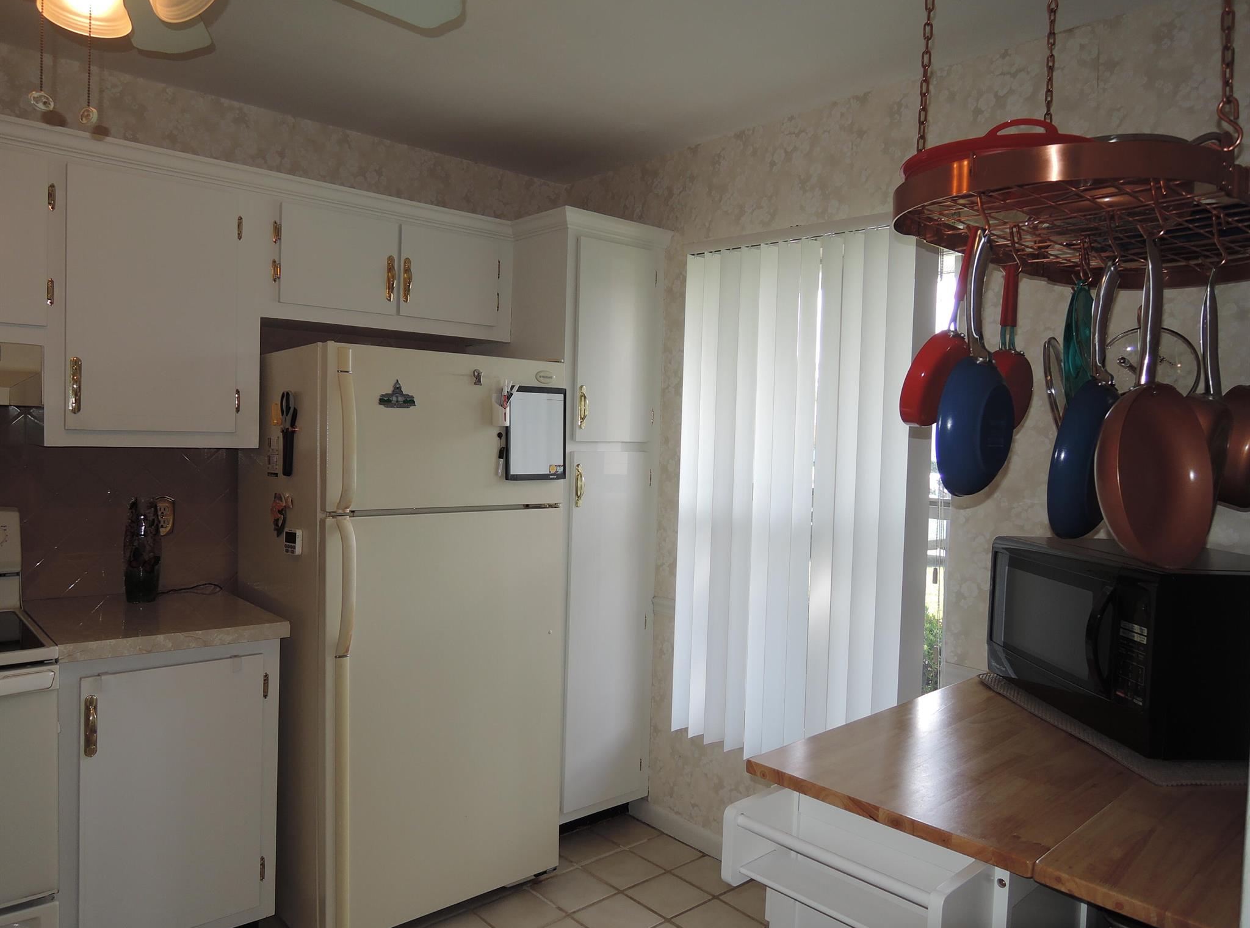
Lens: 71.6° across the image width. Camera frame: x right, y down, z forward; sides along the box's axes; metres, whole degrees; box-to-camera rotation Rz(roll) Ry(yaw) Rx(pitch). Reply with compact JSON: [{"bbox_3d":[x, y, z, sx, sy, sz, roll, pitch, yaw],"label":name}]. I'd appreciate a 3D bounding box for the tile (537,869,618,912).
[{"bbox_3d":[-0.160,1.347,2.731,0.200,0.010,0.200,0,2,-42],"label":"tile"}]

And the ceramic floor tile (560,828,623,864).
[{"bbox_3d":[-0.141,1.339,3.021,0.200,0.010,0.190,0,2,-42],"label":"ceramic floor tile"}]

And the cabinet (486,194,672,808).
[{"bbox_3d":[-0.230,0.205,3.226,0.429,2.106,0.573,0,2,-42],"label":"cabinet"}]

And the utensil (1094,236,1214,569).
[{"bbox_3d":[0.698,-0.080,1.150,0.240,0.440,0.075,8,-10,-33],"label":"utensil"}]

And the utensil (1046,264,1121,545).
[{"bbox_3d":[0.721,-0.097,1.310,0.238,0.425,0.060,-1,10,-44],"label":"utensil"}]

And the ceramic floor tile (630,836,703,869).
[{"bbox_3d":[0.137,1.345,2.999,0.167,0.010,0.200,0,2,-42],"label":"ceramic floor tile"}]

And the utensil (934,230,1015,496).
[{"bbox_3d":[0.490,-0.135,1.180,0.060,0.365,0.195,10,10,43],"label":"utensil"}]

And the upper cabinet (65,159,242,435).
[{"bbox_3d":[-1.342,-0.430,2.430,0.446,0.690,0.281,0,2,-42],"label":"upper cabinet"}]

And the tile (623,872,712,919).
[{"bbox_3d":[0.135,1.353,2.716,0.200,0.010,0.200,0,2,-42],"label":"tile"}]

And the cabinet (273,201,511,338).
[{"bbox_3d":[-0.804,-0.611,2.910,0.838,0.346,0.286,0,2,-42],"label":"cabinet"}]

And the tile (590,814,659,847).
[{"bbox_3d":[0.002,1.338,3.151,0.171,0.010,0.190,0,2,-42],"label":"tile"}]

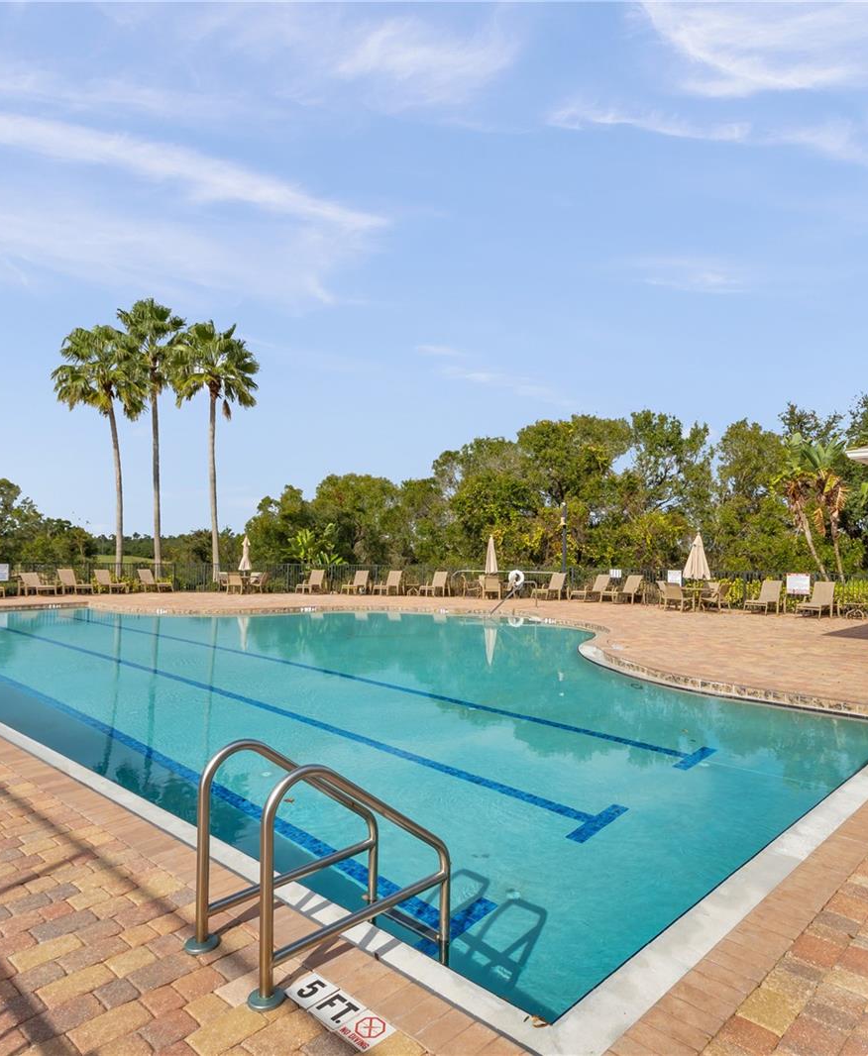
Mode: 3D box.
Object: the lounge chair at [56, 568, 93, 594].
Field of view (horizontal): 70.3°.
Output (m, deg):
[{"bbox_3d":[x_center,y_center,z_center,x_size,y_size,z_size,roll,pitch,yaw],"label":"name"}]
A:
[{"bbox_3d":[-13.706,2.062,23.552,1.474,0.919,0.711,-1,-2,32],"label":"lounge chair"}]

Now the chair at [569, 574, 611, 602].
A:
[{"bbox_3d":[5.619,2.145,21.937,1.461,0.936,0.711,2,-2,-34],"label":"chair"}]

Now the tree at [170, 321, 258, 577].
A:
[{"bbox_3d":[-9.847,-3.167,27.894,3.700,11.700,3.700,0,-2,0],"label":"tree"}]

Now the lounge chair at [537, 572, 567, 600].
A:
[{"bbox_3d":[4.310,2.134,22.739,0.660,0.920,1.600,-1,-2,37],"label":"lounge chair"}]

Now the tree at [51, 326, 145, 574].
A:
[{"bbox_3d":[-14.497,-3.175,27.009,3.700,11.620,3.700,2,-2,-28],"label":"tree"}]

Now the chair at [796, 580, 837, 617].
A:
[{"bbox_3d":[10.783,2.016,17.340,1.455,0.943,0.711,2,-3,-40],"label":"chair"}]

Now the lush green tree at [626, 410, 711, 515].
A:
[{"bbox_3d":[12.254,-1.581,32.166,4.400,9.220,4.400,0,-2,21],"label":"lush green tree"}]

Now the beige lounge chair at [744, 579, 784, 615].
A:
[{"bbox_3d":[9.786,2.025,18.263,1.600,0.920,0.660,2,-2,-43],"label":"beige lounge chair"}]

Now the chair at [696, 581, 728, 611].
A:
[{"bbox_3d":[8.622,2.098,18.909,0.660,0.860,0.620,-1,-2,30],"label":"chair"}]

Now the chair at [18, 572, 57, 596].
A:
[{"bbox_3d":[-14.597,2.082,22.709,1.566,0.804,0.711,-1,-2,33],"label":"chair"}]

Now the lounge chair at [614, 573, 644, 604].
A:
[{"bbox_3d":[6.694,2.107,21.484,0.660,0.920,1.600,-1,-2,42],"label":"lounge chair"}]

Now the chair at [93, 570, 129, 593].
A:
[{"bbox_3d":[-12.894,2.115,24.609,1.600,0.920,0.660,-1,-2,40],"label":"chair"}]

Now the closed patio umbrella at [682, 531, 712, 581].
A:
[{"bbox_3d":[8.066,1.315,18.861,0.800,2.360,0.800,2,-2,-43],"label":"closed patio umbrella"}]

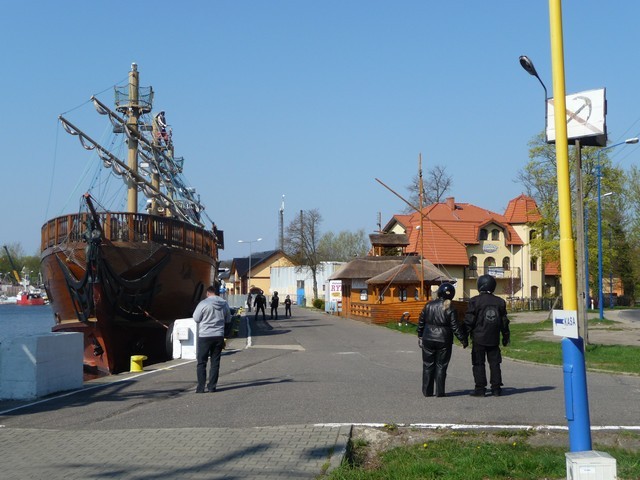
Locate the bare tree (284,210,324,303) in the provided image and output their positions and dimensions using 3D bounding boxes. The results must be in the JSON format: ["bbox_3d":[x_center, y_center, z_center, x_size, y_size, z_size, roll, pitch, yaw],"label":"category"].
[{"bbox_3d":[-1.801,1.943,111.000,4.200,10.800,4.200,0,-3,0],"label":"bare tree"}]

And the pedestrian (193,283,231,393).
[{"bbox_3d":[-1.743,1.589,16.432,0.580,1.708,0.380,1,-3,-18],"label":"pedestrian"}]

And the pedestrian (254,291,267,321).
[{"bbox_3d":[-3.499,3.827,59.808,0.700,1.763,0.420,0,-3,0],"label":"pedestrian"}]

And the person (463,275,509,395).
[{"bbox_3d":[2.595,1.467,15.822,0.660,1.861,0.400,0,-3,-6],"label":"person"}]

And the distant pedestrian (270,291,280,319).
[{"bbox_3d":[-2.704,3.946,61.767,0.520,1.724,0.380,0,-3,0],"label":"distant pedestrian"}]

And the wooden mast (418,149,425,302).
[{"bbox_3d":[5.351,-0.684,53.500,0.200,8.100,0.200,0,-3,0],"label":"wooden mast"}]

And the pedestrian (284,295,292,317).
[{"bbox_3d":[-2.044,4.296,65.961,0.430,1.459,0.330,0,-3,0],"label":"pedestrian"}]

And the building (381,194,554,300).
[{"bbox_3d":[15.489,1.233,109.000,15.300,11.700,11.500,1,-3,-20],"label":"building"}]

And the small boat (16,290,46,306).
[{"bbox_3d":[-69.508,14.094,245.000,6.900,3.800,2.600,0,-3,-6],"label":"small boat"}]

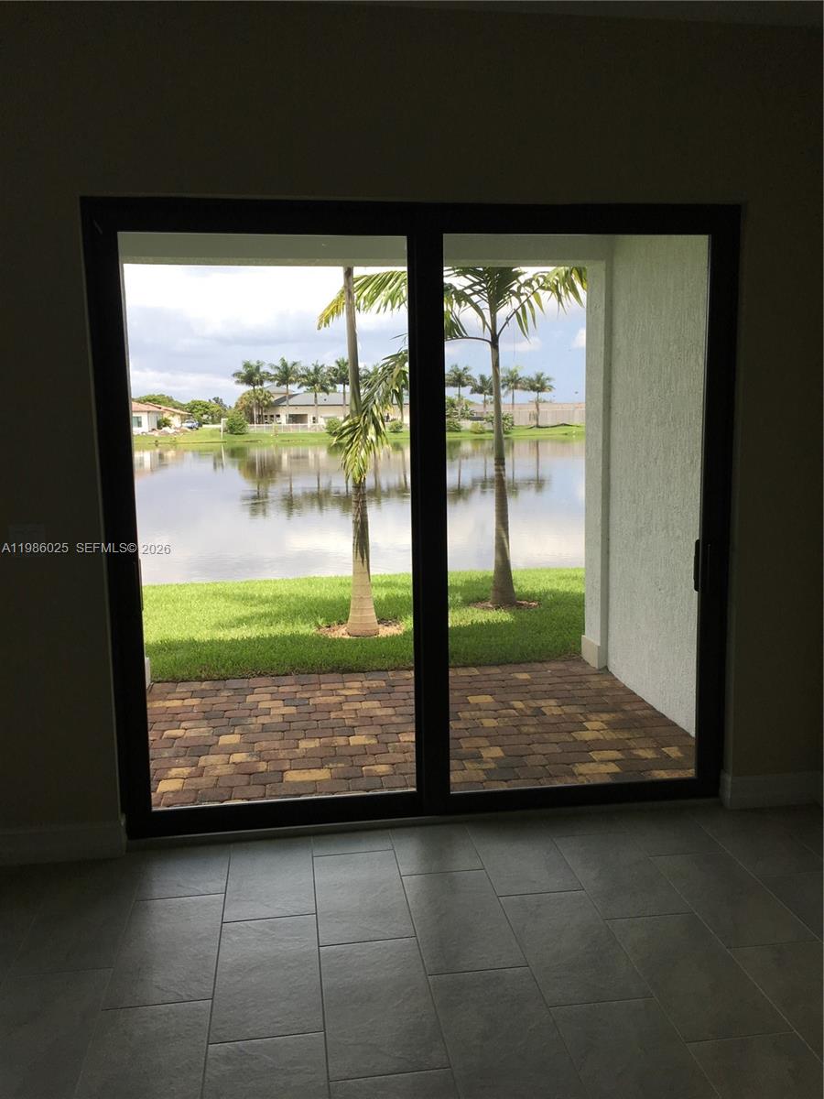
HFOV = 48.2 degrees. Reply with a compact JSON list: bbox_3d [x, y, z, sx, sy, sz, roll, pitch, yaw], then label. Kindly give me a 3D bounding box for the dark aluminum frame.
[{"bbox_3d":[0.067,-0.100,3.664,2.468,2.430,0.130,-2,9,-7],"label":"dark aluminum frame"}]

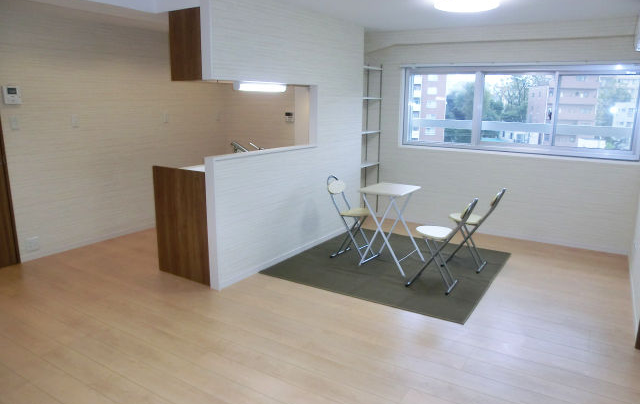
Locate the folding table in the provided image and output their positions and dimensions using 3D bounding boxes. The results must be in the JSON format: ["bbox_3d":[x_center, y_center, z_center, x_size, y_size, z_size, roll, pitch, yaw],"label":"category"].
[{"bbox_3d":[0.671,0.231,4.040,0.480,0.705,0.500,8,14,32],"label":"folding table"}]

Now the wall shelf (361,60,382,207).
[{"bbox_3d":[0.513,-0.756,5.553,0.290,1.890,0.530,8,14,32],"label":"wall shelf"}]

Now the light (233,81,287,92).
[{"bbox_3d":[-0.519,-1.014,3.961,0.090,0.075,0.630,8,14,32],"label":"light"}]

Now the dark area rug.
[{"bbox_3d":[0.691,0.565,4.146,1.760,0.010,1.790,8,14,32],"label":"dark area rug"}]

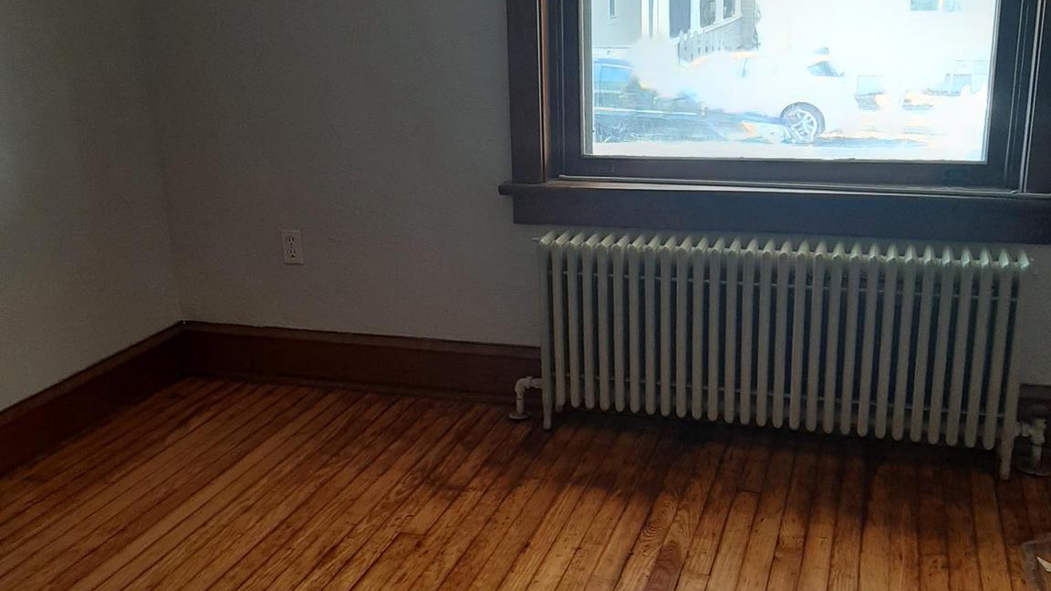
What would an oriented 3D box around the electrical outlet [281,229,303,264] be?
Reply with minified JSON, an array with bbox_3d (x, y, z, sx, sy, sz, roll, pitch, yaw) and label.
[{"bbox_3d":[-0.753,-0.157,3.412,0.070,0.114,0.008,4,17,17],"label":"electrical outlet"}]

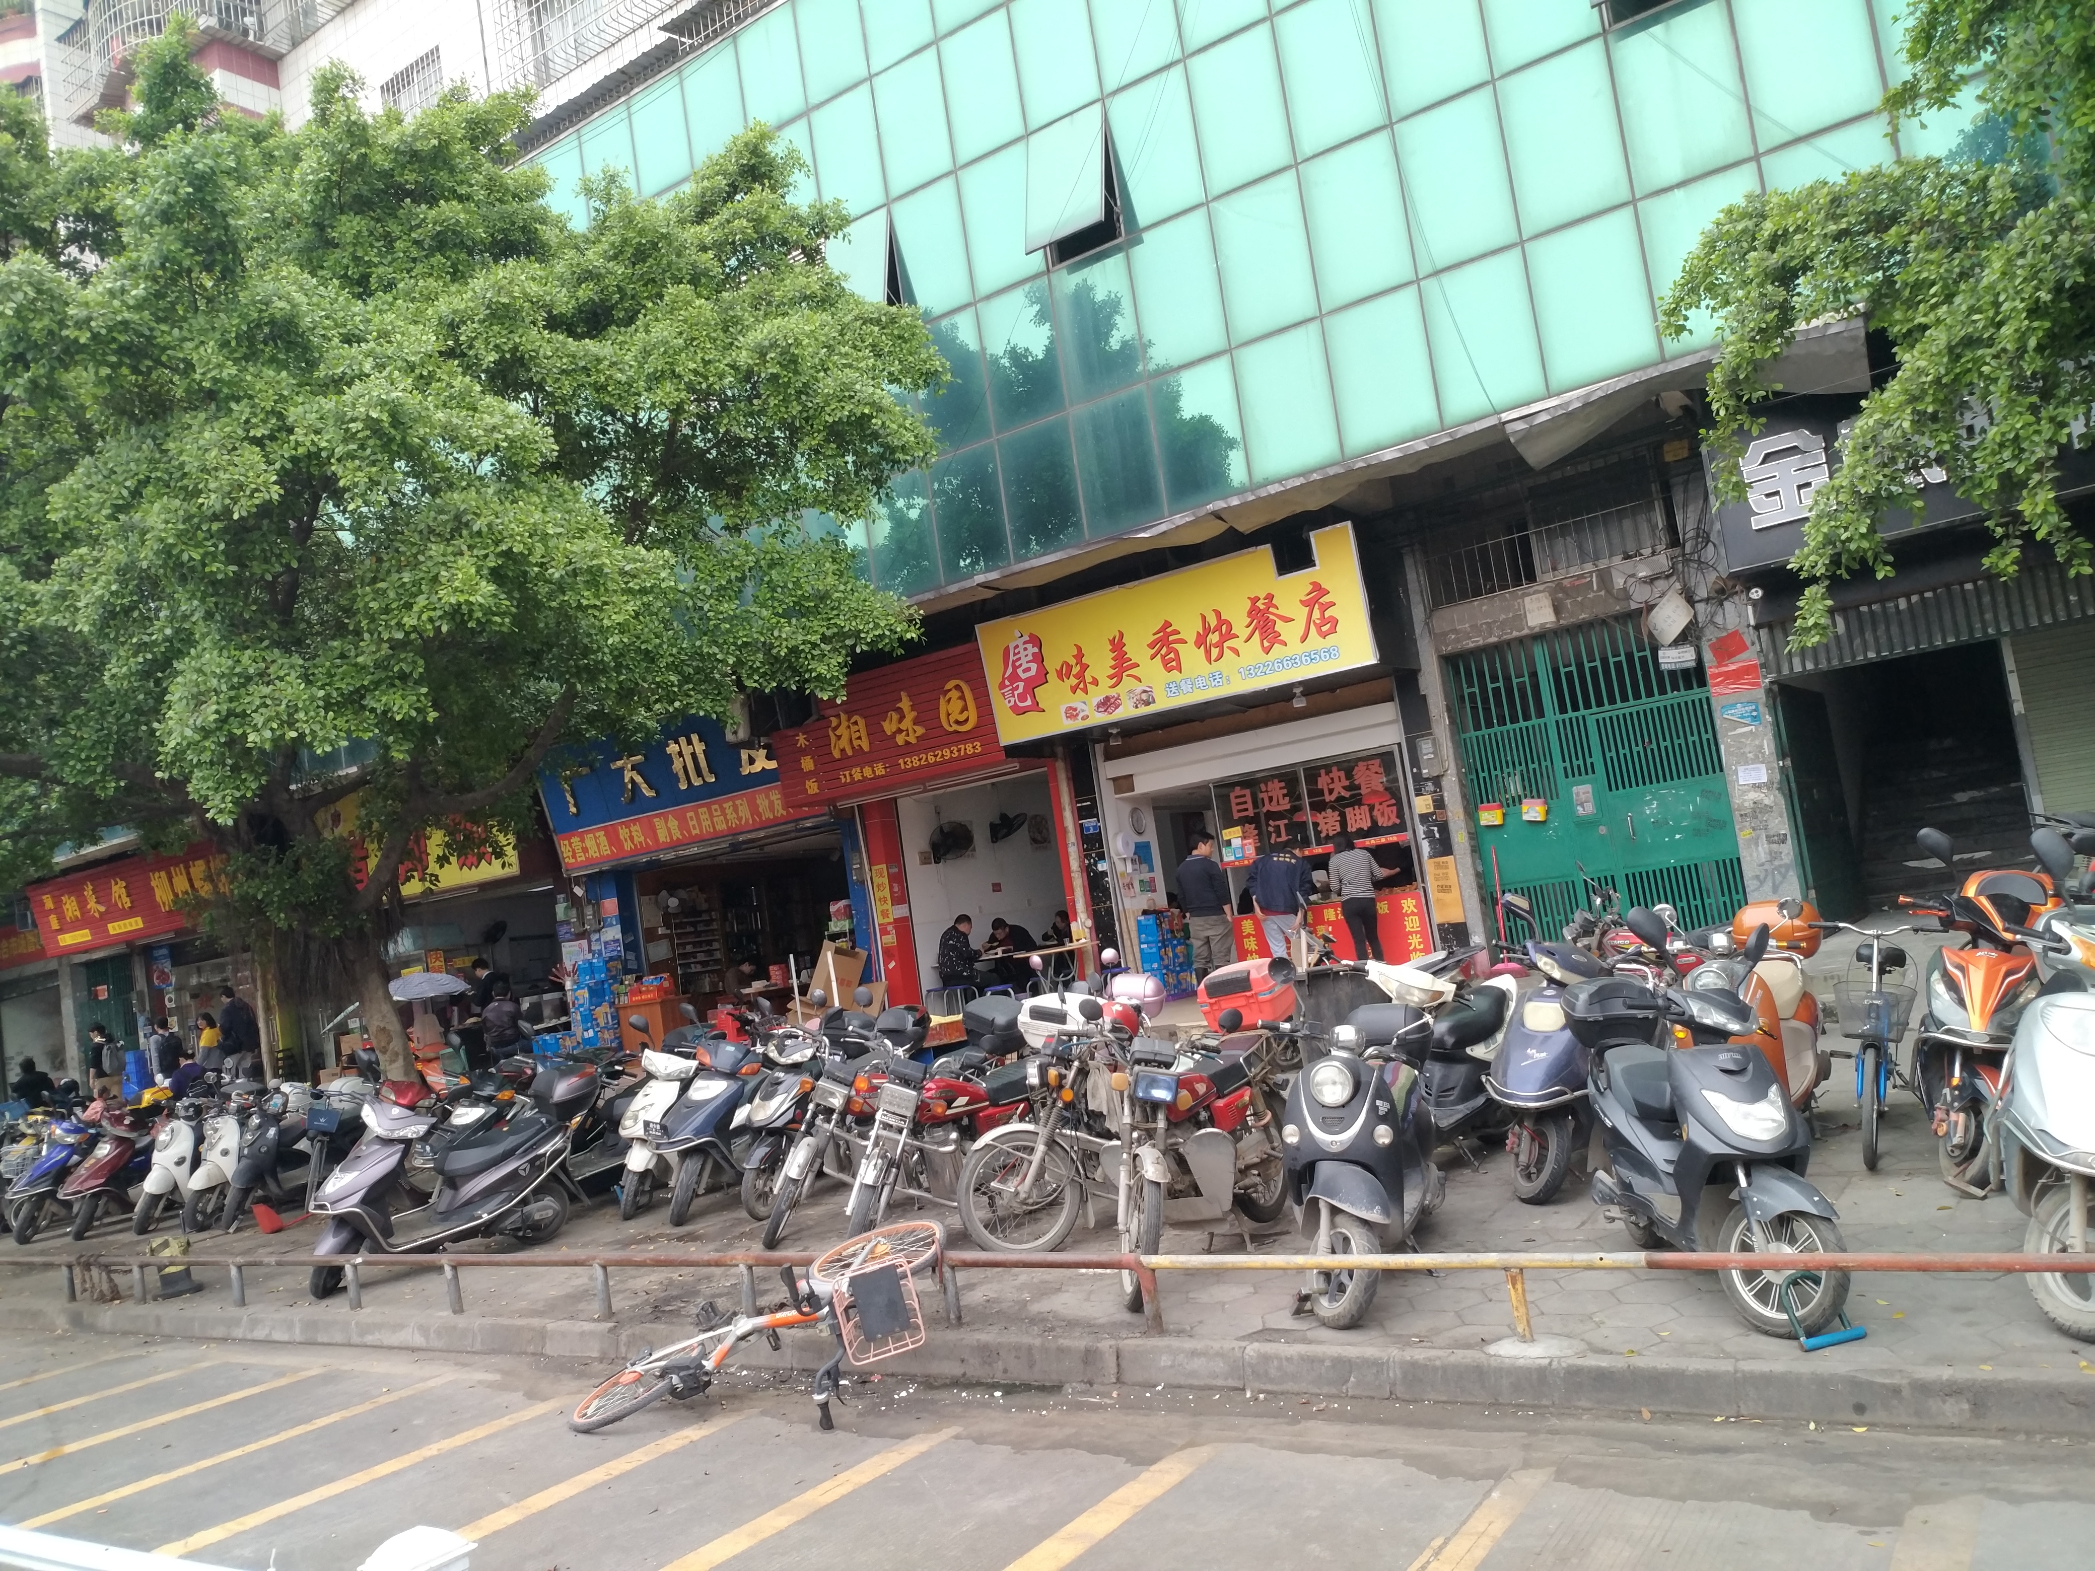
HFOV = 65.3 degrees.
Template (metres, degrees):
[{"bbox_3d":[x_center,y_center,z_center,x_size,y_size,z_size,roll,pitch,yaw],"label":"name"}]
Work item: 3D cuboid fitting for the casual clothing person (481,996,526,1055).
[{"bbox_3d":[-5.901,2.783,17.848,0.550,1.300,0.800,-9,-5,0],"label":"casual clothing person"}]

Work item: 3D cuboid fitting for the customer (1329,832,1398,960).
[{"bbox_3d":[3.264,1.233,16.640,0.550,1.500,0.500,-11,-5,28],"label":"customer"}]

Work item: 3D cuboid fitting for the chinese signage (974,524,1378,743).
[{"bbox_3d":[1.220,-1.480,16.893,4.560,1.370,0.160,-12,-6,35],"label":"chinese signage"}]

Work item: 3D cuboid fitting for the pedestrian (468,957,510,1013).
[{"bbox_3d":[-7.010,3.052,20.800,0.420,1.660,0.500,-7,-5,-16],"label":"pedestrian"}]

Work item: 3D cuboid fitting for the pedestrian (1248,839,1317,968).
[{"bbox_3d":[2.502,1.340,17.040,0.620,1.520,0.550,-11,-5,27],"label":"pedestrian"}]

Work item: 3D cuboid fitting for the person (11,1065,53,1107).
[{"bbox_3d":[-11.088,3.675,17.947,0.580,1.330,0.700,-5,-6,-40],"label":"person"}]

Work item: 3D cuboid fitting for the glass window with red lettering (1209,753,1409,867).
[{"bbox_3d":[2.683,0.241,16.920,2.150,0.910,0.060,-12,-6,35],"label":"glass window with red lettering"}]

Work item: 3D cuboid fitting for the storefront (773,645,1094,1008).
[{"bbox_3d":[-1.346,0.669,20.113,4.382,4.339,1.000,-12,-6,35],"label":"storefront"}]

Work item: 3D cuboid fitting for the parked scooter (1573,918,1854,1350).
[{"bbox_3d":[2.137,1.071,5.562,0.700,1.240,1.850,-9,-5,1],"label":"parked scooter"}]

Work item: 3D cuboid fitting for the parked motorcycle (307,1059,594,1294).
[{"bbox_3d":[-3.623,2.327,9.902,1.800,1.160,0.680,-6,-5,-33],"label":"parked motorcycle"}]

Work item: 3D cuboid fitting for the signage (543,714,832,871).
[{"bbox_3d":[-5.015,0.002,22.355,5.388,1.724,0.250,-12,-6,35],"label":"signage"}]

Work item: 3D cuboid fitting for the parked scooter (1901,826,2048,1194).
[{"bbox_3d":[3.850,0.830,6.517,0.720,1.260,1.800,-12,-6,35],"label":"parked scooter"}]

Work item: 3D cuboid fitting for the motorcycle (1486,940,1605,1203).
[{"bbox_3d":[2.484,1.175,7.471,0.700,1.140,1.750,-12,-6,32],"label":"motorcycle"}]

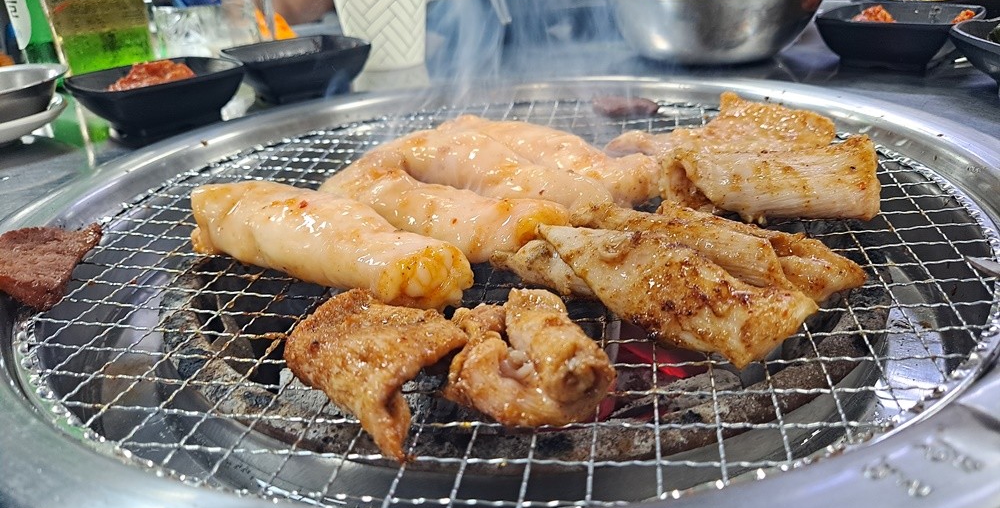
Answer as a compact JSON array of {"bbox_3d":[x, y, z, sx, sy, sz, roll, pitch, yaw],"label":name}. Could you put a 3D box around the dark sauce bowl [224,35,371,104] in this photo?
[{"bbox_3d":[-0.128,-0.116,0.443,0.081,0.030,0.081,-20,30,-29],"label":"dark sauce bowl"}]

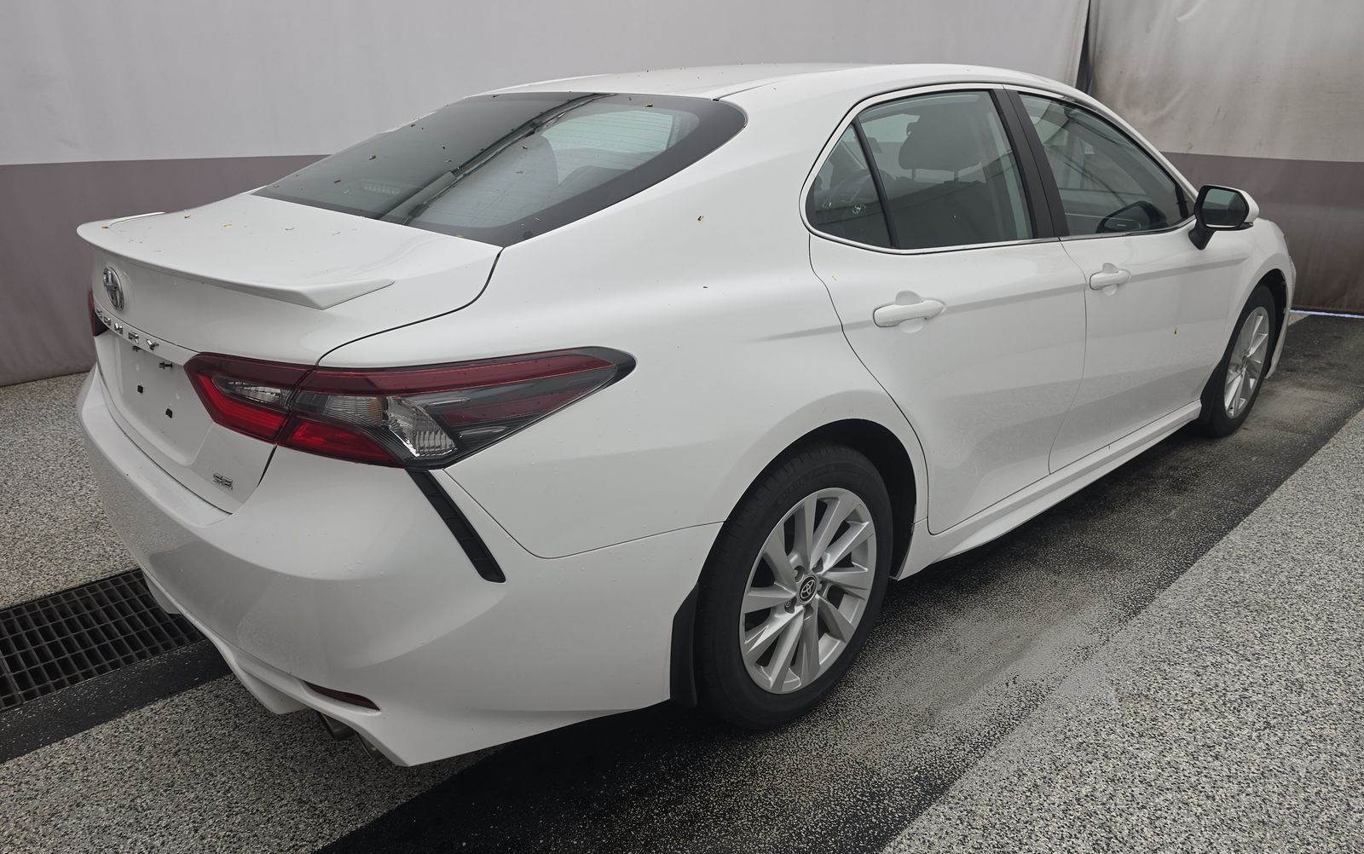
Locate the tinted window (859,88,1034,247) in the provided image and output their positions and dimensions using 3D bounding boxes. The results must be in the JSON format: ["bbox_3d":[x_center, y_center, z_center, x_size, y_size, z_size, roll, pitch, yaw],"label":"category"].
[{"bbox_3d":[0.659,-0.632,2.215,0.635,0.400,0.050,-17,4,-40],"label":"tinted window"}]

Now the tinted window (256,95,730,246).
[{"bbox_3d":[-0.489,-0.659,2.158,0.760,0.095,1.250,-37,37,-29],"label":"tinted window"}]

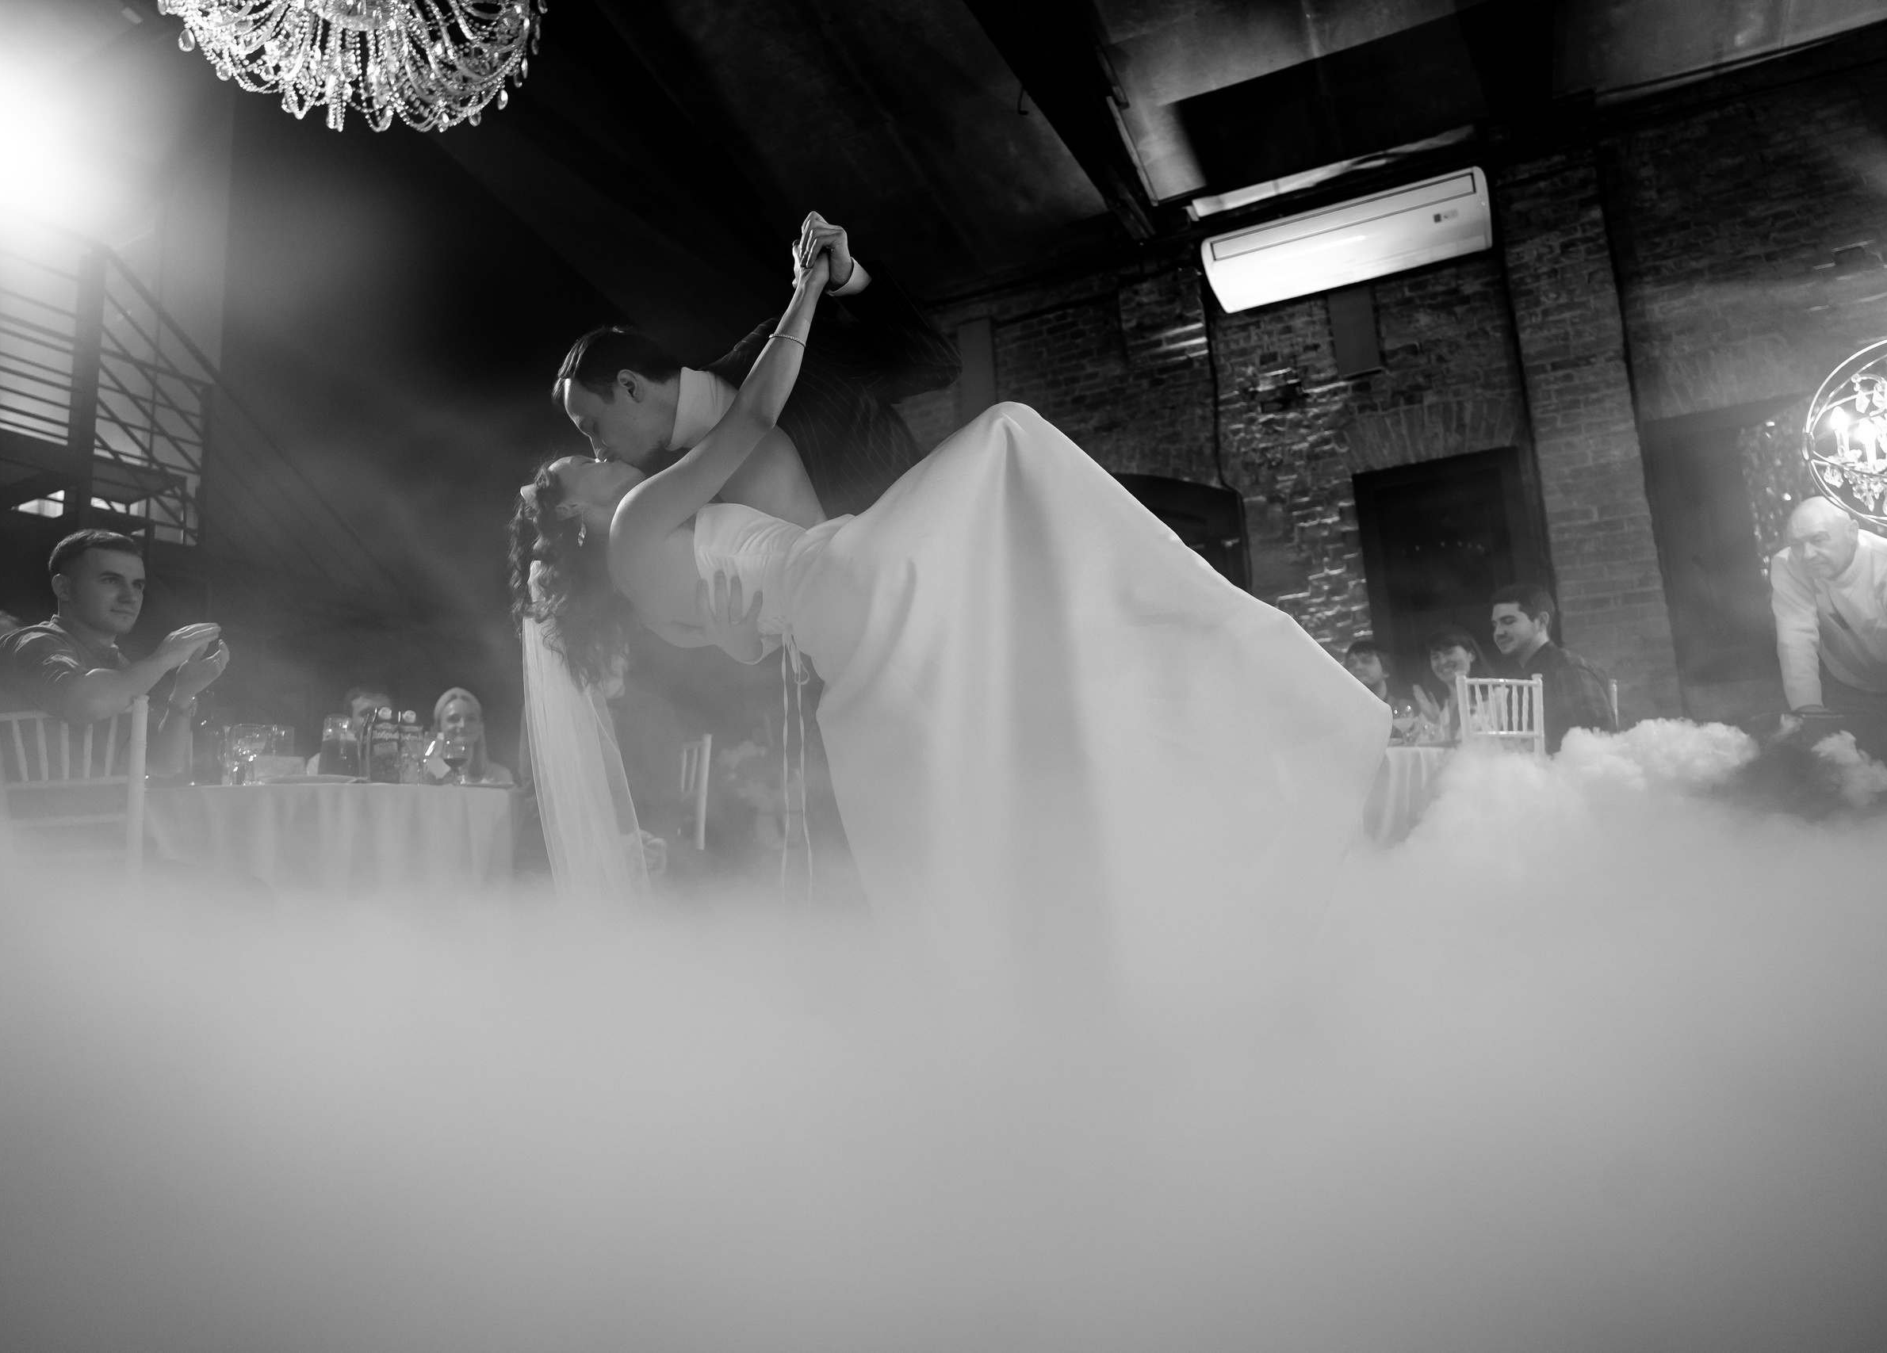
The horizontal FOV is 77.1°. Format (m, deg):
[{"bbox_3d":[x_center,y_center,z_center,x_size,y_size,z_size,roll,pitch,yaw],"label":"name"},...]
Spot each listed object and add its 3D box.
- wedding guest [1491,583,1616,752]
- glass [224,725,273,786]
[{"bbox_3d":[1.990,0.305,4.080,0.780,1.250,0.520,-4,-9,5],"label":"wedding guest"},{"bbox_3d":[-1.992,0.223,3.400,0.095,0.180,0.095,-3,-9,0],"label":"glass"}]

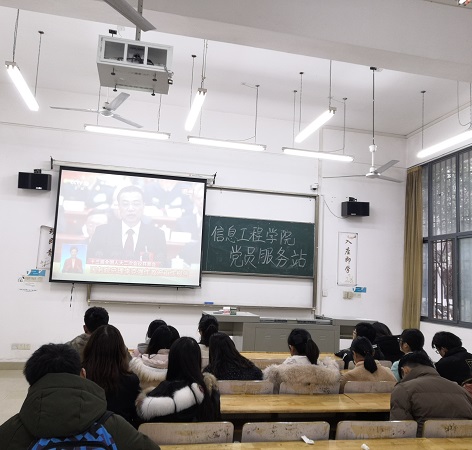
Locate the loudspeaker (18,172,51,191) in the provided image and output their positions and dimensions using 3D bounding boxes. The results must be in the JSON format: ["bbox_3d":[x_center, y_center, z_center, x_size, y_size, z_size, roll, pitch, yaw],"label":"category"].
[{"bbox_3d":[-3.294,-0.693,7.636,0.460,0.260,0.260,5,-7,-16],"label":"loudspeaker"}]

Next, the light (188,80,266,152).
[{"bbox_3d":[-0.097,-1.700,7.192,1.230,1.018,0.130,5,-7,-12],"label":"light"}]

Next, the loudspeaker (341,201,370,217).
[{"bbox_3d":[2.285,-0.276,8.830,0.460,0.260,0.260,3,-6,-4],"label":"loudspeaker"}]

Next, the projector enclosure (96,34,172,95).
[{"bbox_3d":[-0.865,-1.360,4.032,0.585,0.234,0.475,4,-7,-12],"label":"projector enclosure"}]

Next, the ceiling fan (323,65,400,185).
[{"bbox_3d":[1.873,-1.408,6.433,1.300,1.558,1.300,5,-7,-12],"label":"ceiling fan"}]

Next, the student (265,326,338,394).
[{"bbox_3d":[0.486,1.538,4.172,0.640,1.230,0.720,4,-7,-12],"label":"student"}]

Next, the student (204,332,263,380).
[{"bbox_3d":[-0.076,1.518,4.029,0.520,1.180,0.720,4,-7,-12],"label":"student"}]

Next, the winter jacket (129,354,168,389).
[{"bbox_3d":[-0.587,1.349,3.748,0.580,0.580,0.460,4,-7,-12],"label":"winter jacket"}]

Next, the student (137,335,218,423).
[{"bbox_3d":[-0.351,1.258,2.664,0.490,1.240,0.620,5,-7,-12],"label":"student"}]

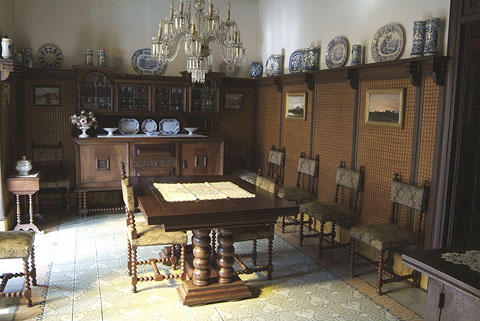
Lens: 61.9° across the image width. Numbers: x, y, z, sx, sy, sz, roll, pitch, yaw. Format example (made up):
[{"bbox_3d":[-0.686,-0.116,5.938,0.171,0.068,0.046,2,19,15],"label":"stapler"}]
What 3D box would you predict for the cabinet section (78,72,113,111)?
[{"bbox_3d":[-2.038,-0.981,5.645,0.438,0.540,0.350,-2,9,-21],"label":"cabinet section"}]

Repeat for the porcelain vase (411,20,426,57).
[{"bbox_3d":[1.530,-1.046,3.461,0.105,0.315,0.105,-1,9,-21],"label":"porcelain vase"}]

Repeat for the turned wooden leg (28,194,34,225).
[{"bbox_3d":[-2.423,0.555,4.664,0.045,0.365,0.045,-1,9,-21],"label":"turned wooden leg"}]

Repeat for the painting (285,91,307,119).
[{"bbox_3d":[0.739,-0.732,5.344,0.045,0.350,0.515,-1,8,-21],"label":"painting"}]

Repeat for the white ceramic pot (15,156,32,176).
[{"bbox_3d":[-2.532,0.066,4.697,0.180,0.235,0.180,-2,8,-21],"label":"white ceramic pot"}]

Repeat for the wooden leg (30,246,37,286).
[{"bbox_3d":[-1.756,0.881,3.418,0.045,0.375,0.045,-1,9,-21],"label":"wooden leg"}]

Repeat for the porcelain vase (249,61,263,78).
[{"bbox_3d":[0.263,-1.433,6.375,0.220,0.265,0.220,1,8,0],"label":"porcelain vase"}]

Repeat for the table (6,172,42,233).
[{"bbox_3d":[-2.546,0.506,4.804,0.350,0.680,0.450,-1,9,-21],"label":"table"}]

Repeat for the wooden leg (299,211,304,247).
[{"bbox_3d":[0.680,0.754,4.461,0.048,0.410,0.048,-2,8,-21],"label":"wooden leg"}]

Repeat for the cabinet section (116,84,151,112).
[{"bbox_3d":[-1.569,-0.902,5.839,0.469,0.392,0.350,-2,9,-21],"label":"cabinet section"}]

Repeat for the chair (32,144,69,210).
[{"bbox_3d":[-2.680,0.241,5.683,0.430,0.955,0.490,-3,9,-27],"label":"chair"}]

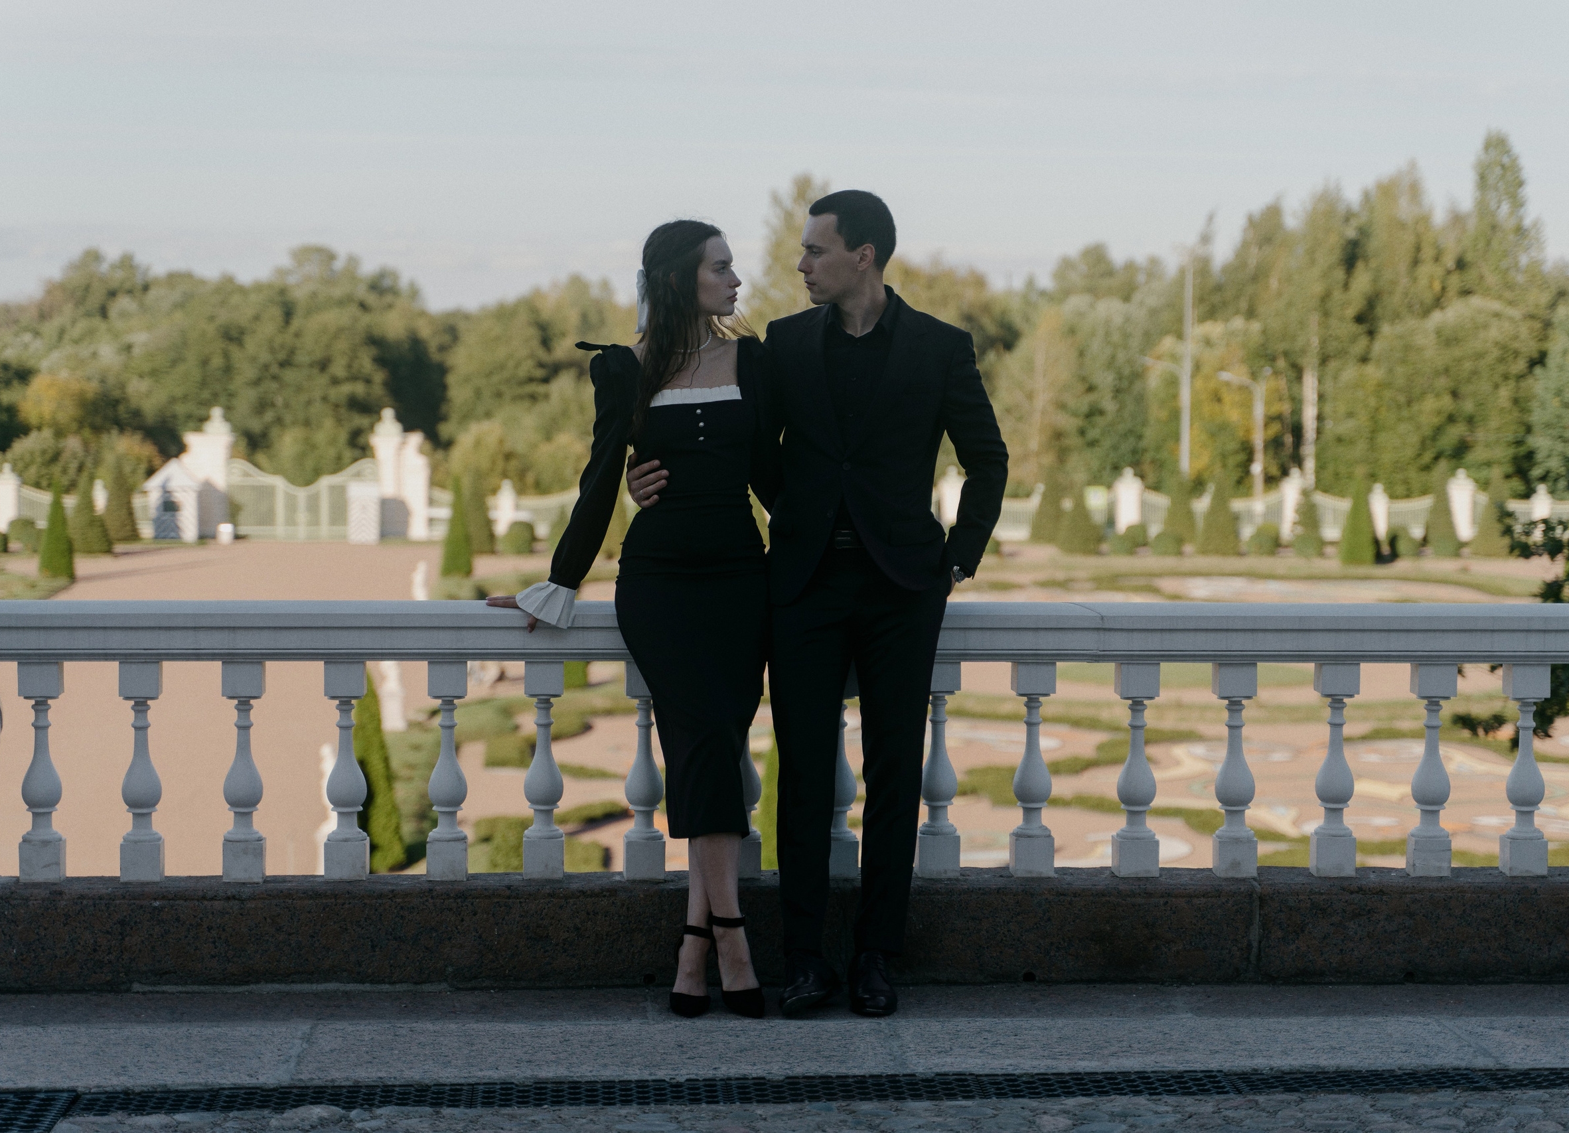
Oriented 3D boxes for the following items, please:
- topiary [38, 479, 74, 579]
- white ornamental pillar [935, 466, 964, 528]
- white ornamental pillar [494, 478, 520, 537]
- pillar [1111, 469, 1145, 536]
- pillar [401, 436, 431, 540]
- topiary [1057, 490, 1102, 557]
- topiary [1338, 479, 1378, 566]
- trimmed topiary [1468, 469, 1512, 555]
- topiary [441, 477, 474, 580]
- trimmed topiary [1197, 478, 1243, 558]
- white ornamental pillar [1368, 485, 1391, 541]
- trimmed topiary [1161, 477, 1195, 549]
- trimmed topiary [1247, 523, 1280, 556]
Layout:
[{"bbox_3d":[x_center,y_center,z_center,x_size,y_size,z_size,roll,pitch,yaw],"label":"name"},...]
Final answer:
[{"bbox_3d":[-23.992,-1.232,108.724,1.133,3.256,1.133,0,3,-5],"label":"topiary"},{"bbox_3d":[6.369,-2.400,125.536,1.134,2.882,1.134,0,4,-3],"label":"white ornamental pillar"},{"bbox_3d":[-10.479,-2.136,124.798,0.852,2.293,0.852,0,4,-3],"label":"white ornamental pillar"},{"bbox_3d":[14.288,-2.563,137.336,1.132,3.090,1.132,0,3,-5],"label":"pillar"},{"bbox_3d":[-14.844,-3.192,133.158,1.232,4.359,1.232,0,3,-5],"label":"pillar"},{"bbox_3d":[11.489,-1.753,128.300,1.798,2.522,1.798,0,3,-5],"label":"topiary"},{"bbox_3d":[19.734,-1.569,113.541,1.279,2.971,1.279,0,4,-3],"label":"topiary"},{"bbox_3d":[27.573,-2.068,128.815,1.703,3.363,1.703,0,3,-5],"label":"trimmed topiary"},{"bbox_3d":[-10.473,-1.283,105.494,1.018,3.196,1.018,0,4,-3],"label":"topiary"},{"bbox_3d":[15.588,-1.792,118.305,1.546,2.733,1.546,0,4,-3],"label":"trimmed topiary"},{"bbox_3d":[22.700,-2.051,126.293,0.811,2.239,0.811,0,4,-3],"label":"white ornamental pillar"},{"bbox_3d":[15.753,-2.111,131.588,1.476,2.911,1.476,0,3,-5],"label":"trimmed topiary"},{"bbox_3d":[17.146,-0.962,118.142,1.163,1.113,1.163,0,4,-3],"label":"trimmed topiary"}]

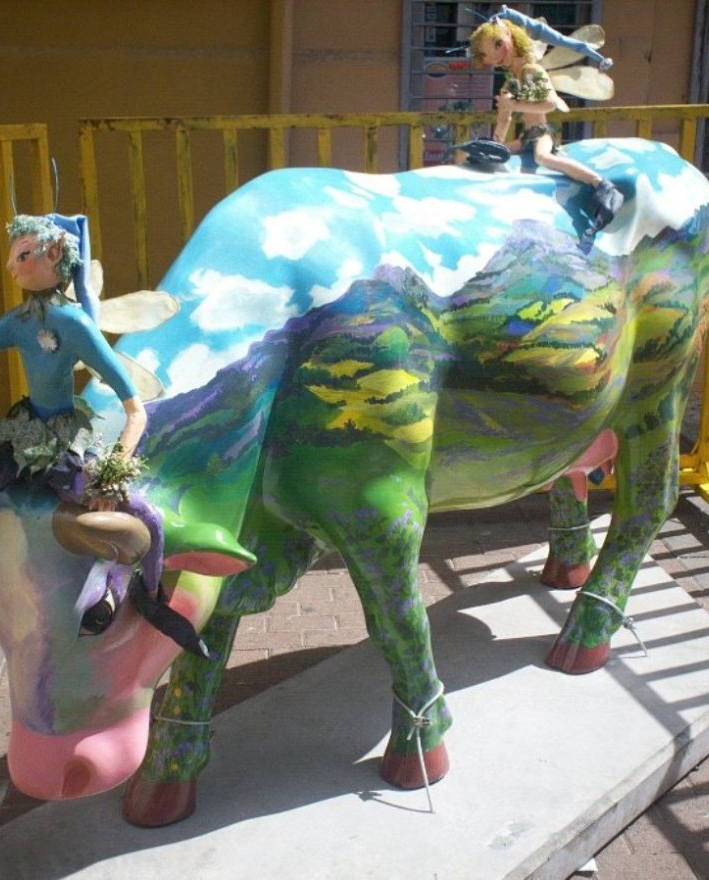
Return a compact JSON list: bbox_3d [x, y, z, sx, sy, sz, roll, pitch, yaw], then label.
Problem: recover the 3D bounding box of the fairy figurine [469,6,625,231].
[{"bbox_3d":[0.388,-0.666,2.530,0.290,0.425,0.260,-8,19,-24],"label":"fairy figurine"}]

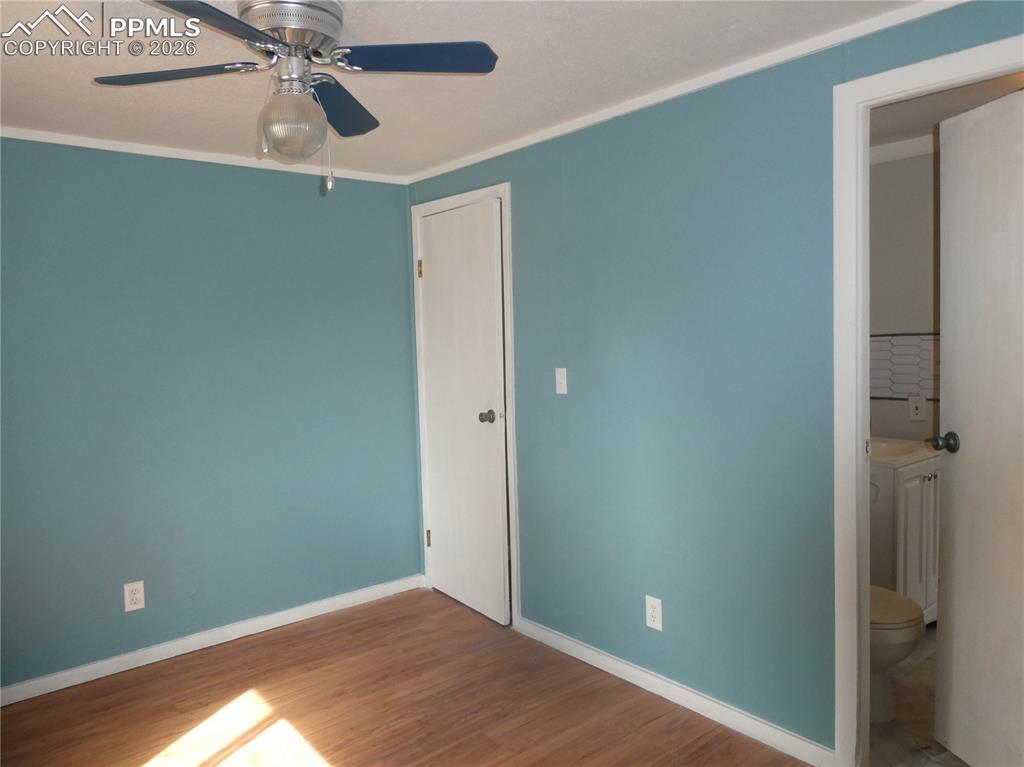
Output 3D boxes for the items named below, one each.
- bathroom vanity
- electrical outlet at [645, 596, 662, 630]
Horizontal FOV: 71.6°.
[{"bbox_3d":[1.632,0.686,3.219,0.630,0.810,0.470,-5,5,-40],"label":"bathroom vanity"},{"bbox_3d":[0.526,0.856,2.637,0.012,0.115,0.071,-5,5,-40],"label":"electrical outlet"}]

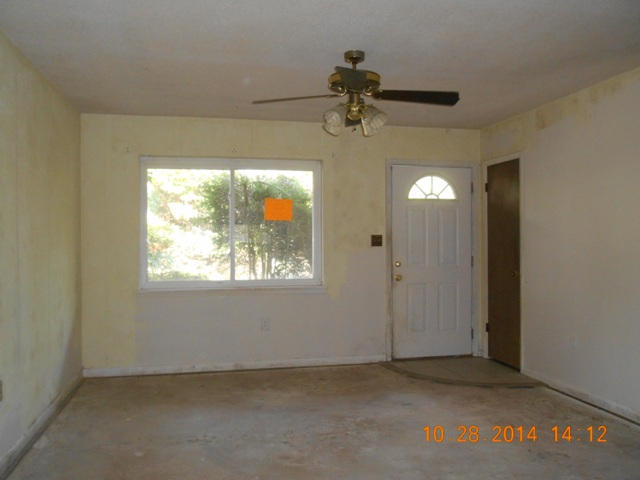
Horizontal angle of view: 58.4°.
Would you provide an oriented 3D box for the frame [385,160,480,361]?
[{"bbox_3d":[1.204,0.223,6.123,1.050,2.090,0.120,0,1,-12],"label":"frame"}]

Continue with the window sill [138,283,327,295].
[{"bbox_3d":[-0.827,0.491,5.627,1.830,0.055,0.090,0,1,-12],"label":"window sill"}]

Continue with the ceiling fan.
[{"bbox_3d":[0.219,-0.903,3.559,1.300,0.520,1.300,0,1,0],"label":"ceiling fan"}]

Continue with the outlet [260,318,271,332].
[{"bbox_3d":[-0.536,0.855,5.714,0.076,0.120,0.010,0,1,-12],"label":"outlet"}]

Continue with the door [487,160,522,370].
[{"bbox_3d":[1.856,0.238,5.745,0.040,2.020,0.625,0,1,-12],"label":"door"}]

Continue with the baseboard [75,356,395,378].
[{"bbox_3d":[-0.758,1.242,5.665,2.970,0.085,0.018,0,1,-12],"label":"baseboard"}]

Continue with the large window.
[{"bbox_3d":[-0.845,-0.161,5.679,1.780,1.270,0.100,0,1,-12],"label":"large window"}]

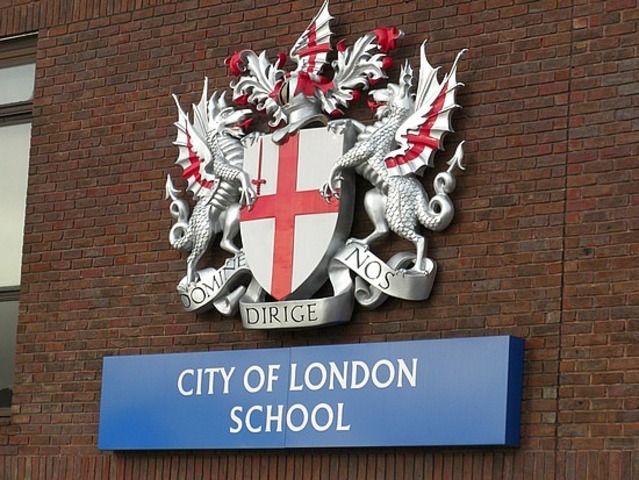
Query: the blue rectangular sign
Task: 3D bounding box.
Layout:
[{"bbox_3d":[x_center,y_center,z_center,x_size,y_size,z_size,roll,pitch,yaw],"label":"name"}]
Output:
[{"bbox_3d":[-0.157,1.030,14.292,3.538,0.648,0.142,-5,-12,41],"label":"blue rectangular sign"}]

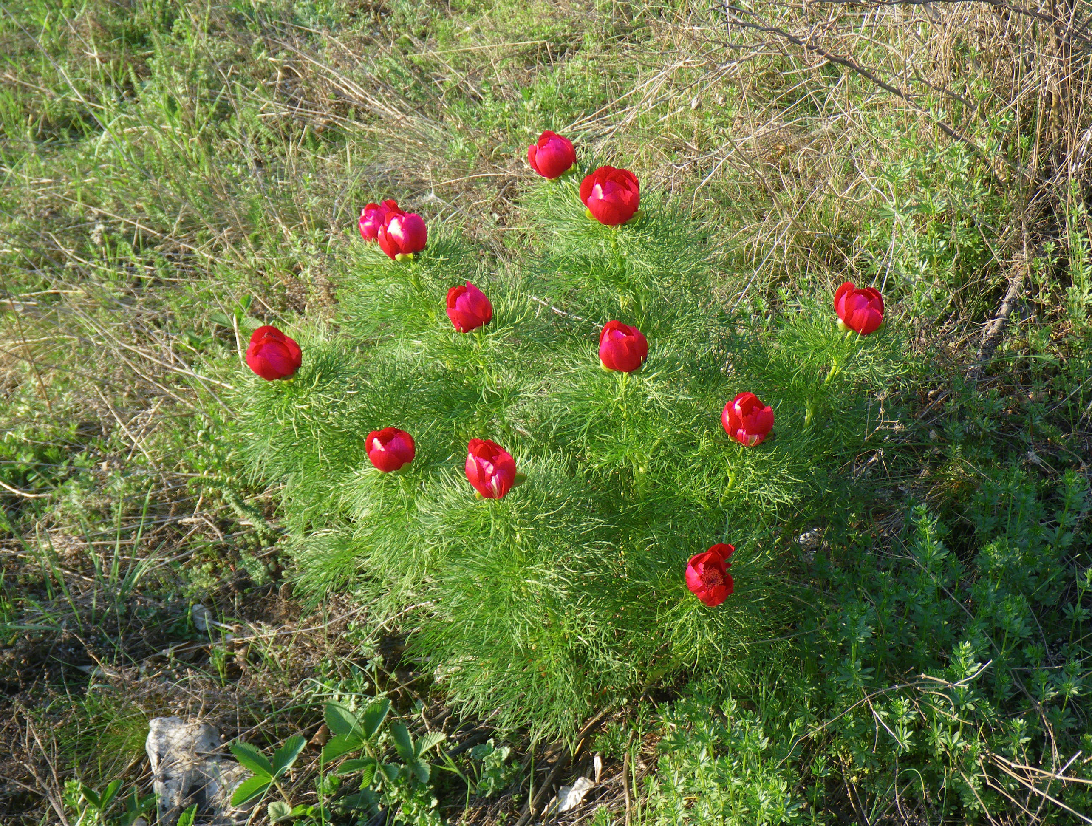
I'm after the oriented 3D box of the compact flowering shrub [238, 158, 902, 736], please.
[{"bbox_3d":[0.025,0.006,2.053,0.691,0.380,0.585,0,37,0],"label":"compact flowering shrub"}]

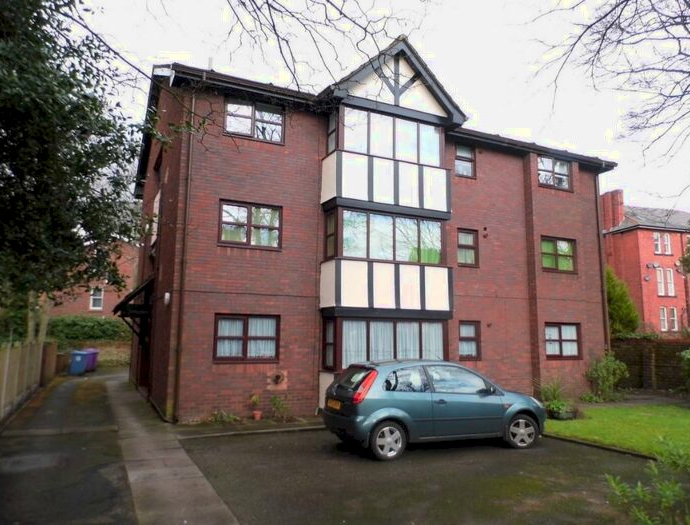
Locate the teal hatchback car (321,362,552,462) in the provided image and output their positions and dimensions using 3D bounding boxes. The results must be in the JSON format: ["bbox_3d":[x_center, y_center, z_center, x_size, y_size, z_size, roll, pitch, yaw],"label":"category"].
[{"bbox_3d":[1.629,2.444,8.884,3.920,1.450,1.700,3,-8,-21],"label":"teal hatchback car"}]

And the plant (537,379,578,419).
[{"bbox_3d":[4.933,3.126,11.734,0.820,0.940,0.750,4,-9,-26],"label":"plant"}]

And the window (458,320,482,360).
[{"bbox_3d":[3.389,2.127,13.730,0.733,1.058,0.120,4,-9,-25],"label":"window"}]

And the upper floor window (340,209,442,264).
[{"bbox_3d":[1.212,-0.589,12.577,3.000,1.200,0.160,4,-9,-26],"label":"upper floor window"}]

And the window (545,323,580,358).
[{"bbox_3d":[6.423,2.321,14.853,1.457,1.068,0.120,4,-9,-25],"label":"window"}]

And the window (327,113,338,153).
[{"bbox_3d":[-0.256,-3.224,12.510,0.120,1.120,0.600,4,-9,-26],"label":"window"}]

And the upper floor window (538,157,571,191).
[{"bbox_3d":[6.472,-2.694,15.579,1.457,0.975,0.120,4,-9,-25],"label":"upper floor window"}]

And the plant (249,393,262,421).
[{"bbox_3d":[-1.952,3.167,11.205,0.250,0.610,0.250,4,-9,-26],"label":"plant"}]

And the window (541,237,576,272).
[{"bbox_3d":[6.447,-0.203,15.219,1.457,1.054,0.120,4,-9,-25],"label":"window"}]

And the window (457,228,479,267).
[{"bbox_3d":[3.414,-0.391,14.095,0.733,1.054,0.120,4,-9,-25],"label":"window"}]

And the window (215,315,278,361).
[{"bbox_3d":[-2.195,1.723,11.399,1.501,1.078,0.120,4,-9,-26],"label":"window"}]

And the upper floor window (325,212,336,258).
[{"bbox_3d":[-0.303,-0.625,11.919,0.110,1.128,0.686,4,-9,-25],"label":"upper floor window"}]

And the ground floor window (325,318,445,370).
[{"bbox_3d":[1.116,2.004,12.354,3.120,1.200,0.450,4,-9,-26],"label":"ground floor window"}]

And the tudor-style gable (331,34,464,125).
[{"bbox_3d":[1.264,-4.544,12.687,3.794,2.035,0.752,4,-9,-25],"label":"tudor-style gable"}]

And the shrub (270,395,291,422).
[{"bbox_3d":[-1.379,3.145,10.889,0.450,0.580,0.420,4,-9,-25],"label":"shrub"}]

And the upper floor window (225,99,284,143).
[{"bbox_3d":[-2.099,-3.288,11.860,1.459,0.920,0.120,4,-9,-25],"label":"upper floor window"}]

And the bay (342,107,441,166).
[{"bbox_3d":[1.248,-3.161,12.918,3.020,1.150,0.140,4,-9,-26],"label":"bay"}]

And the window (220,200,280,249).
[{"bbox_3d":[-2.123,-0.821,11.503,1.459,1.054,0.120,4,-9,-25],"label":"window"}]

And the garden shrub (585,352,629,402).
[{"bbox_3d":[7.745,3.393,14.914,1.200,1.450,1.150,4,-9,-25],"label":"garden shrub"}]

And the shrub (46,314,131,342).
[{"bbox_3d":[-13.954,3.591,27.500,4.600,1.500,1.500,4,-9,-26],"label":"shrub"}]

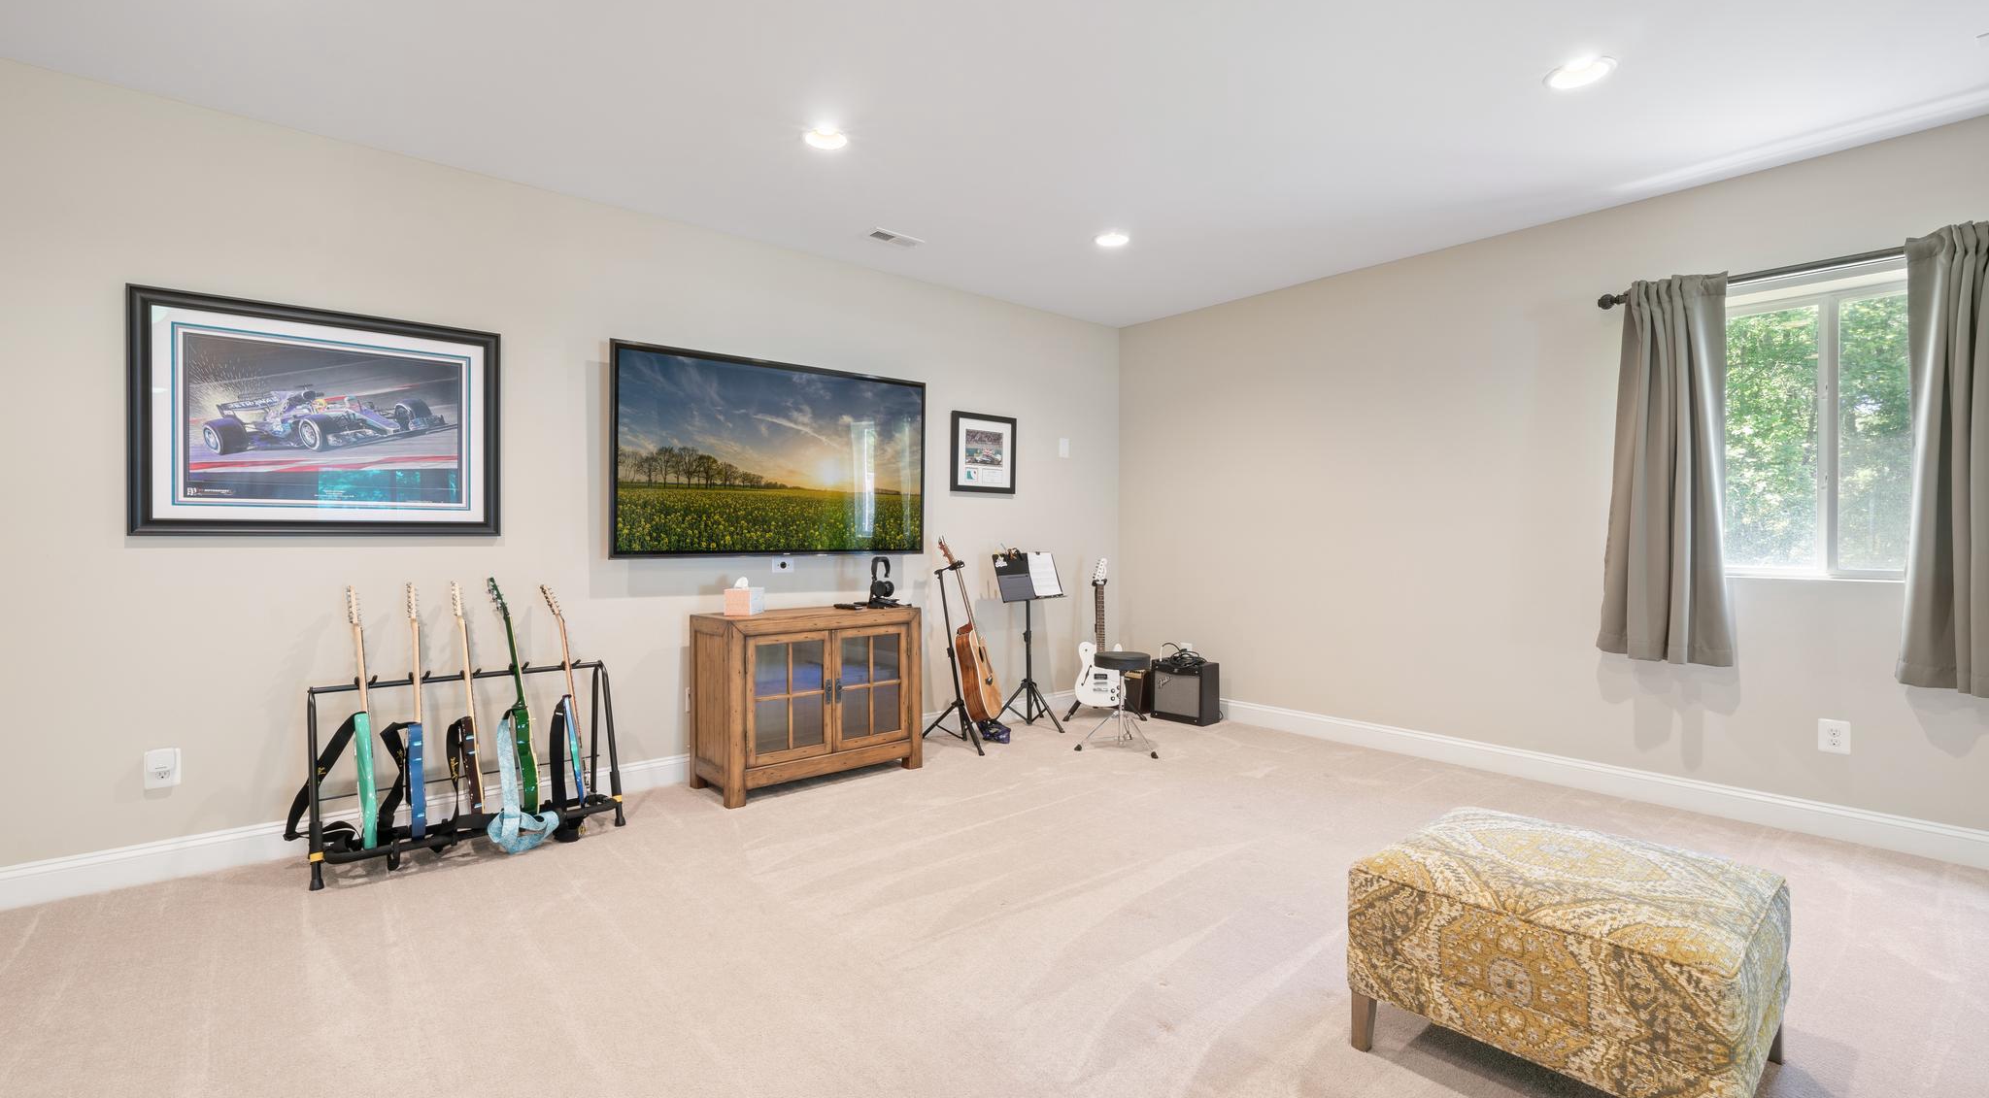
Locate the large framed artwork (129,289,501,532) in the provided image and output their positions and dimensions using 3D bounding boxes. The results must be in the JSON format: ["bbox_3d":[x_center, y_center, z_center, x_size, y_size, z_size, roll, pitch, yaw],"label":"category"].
[{"bbox_3d":[-2.521,-0.479,3.171,1.100,0.853,0.035,-1,1,-40],"label":"large framed artwork"}]

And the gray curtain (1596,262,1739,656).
[{"bbox_3d":[2.934,-0.340,3.627,0.120,1.625,0.460,-1,1,-40],"label":"gray curtain"}]

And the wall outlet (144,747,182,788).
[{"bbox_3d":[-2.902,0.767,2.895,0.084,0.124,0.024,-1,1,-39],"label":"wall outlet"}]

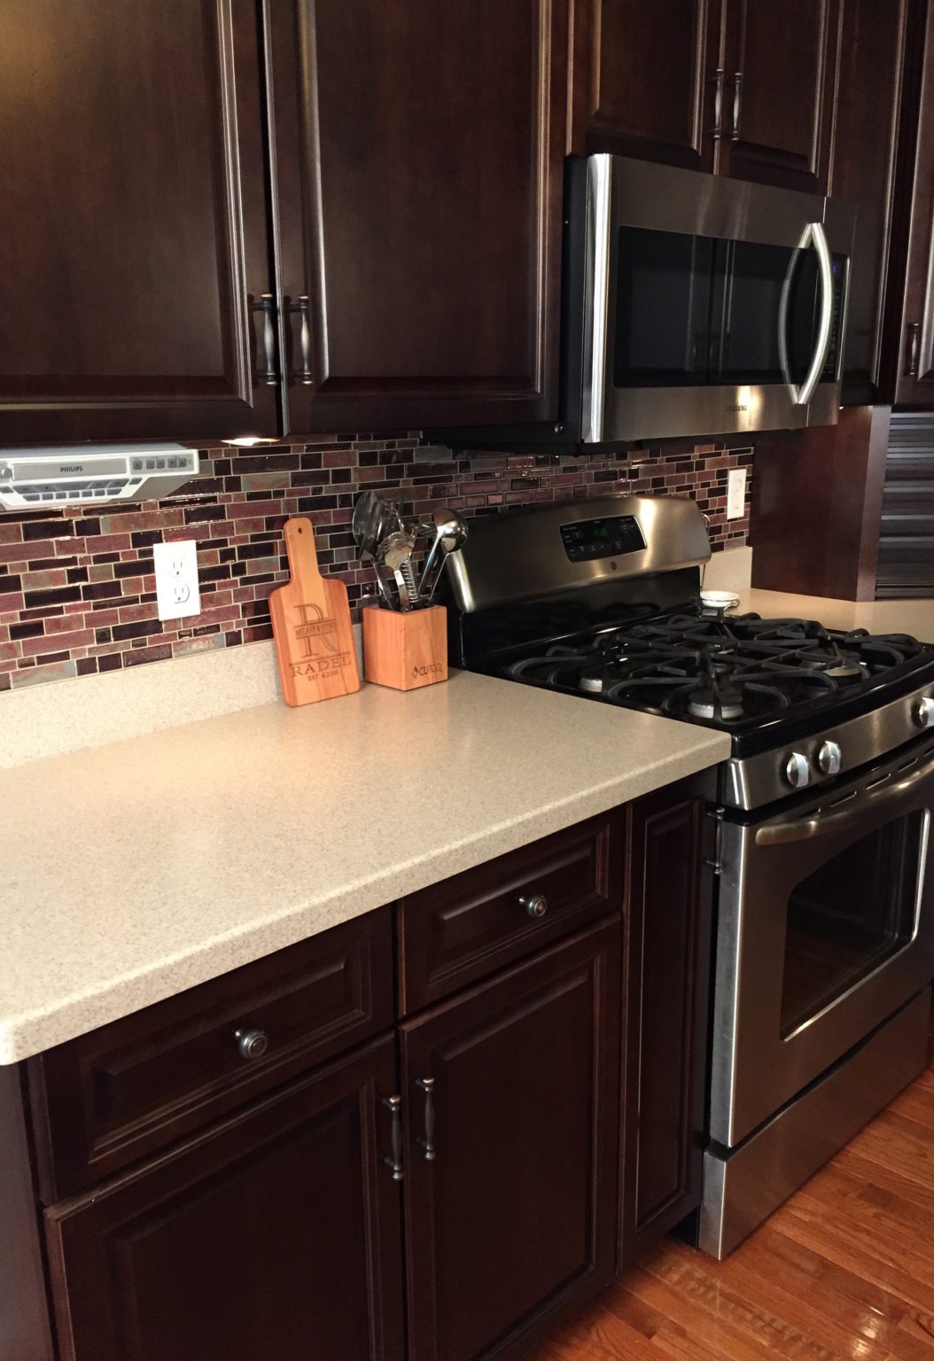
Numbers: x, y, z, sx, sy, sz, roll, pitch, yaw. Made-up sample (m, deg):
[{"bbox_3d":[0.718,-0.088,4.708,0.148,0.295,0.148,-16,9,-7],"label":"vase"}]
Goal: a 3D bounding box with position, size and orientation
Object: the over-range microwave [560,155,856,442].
[{"bbox_3d":[0.345,-0.656,2.080,0.757,0.428,0.420,-15,20,-43],"label":"over-range microwave"}]

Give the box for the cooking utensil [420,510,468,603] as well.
[{"bbox_3d":[-0.067,-0.152,1.992,0.070,0.295,0.070,14,-6,44],"label":"cooking utensil"}]

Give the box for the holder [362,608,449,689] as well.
[{"bbox_3d":[-0.102,-0.063,1.978,0.103,0.128,0.103,-15,20,-43],"label":"holder"}]

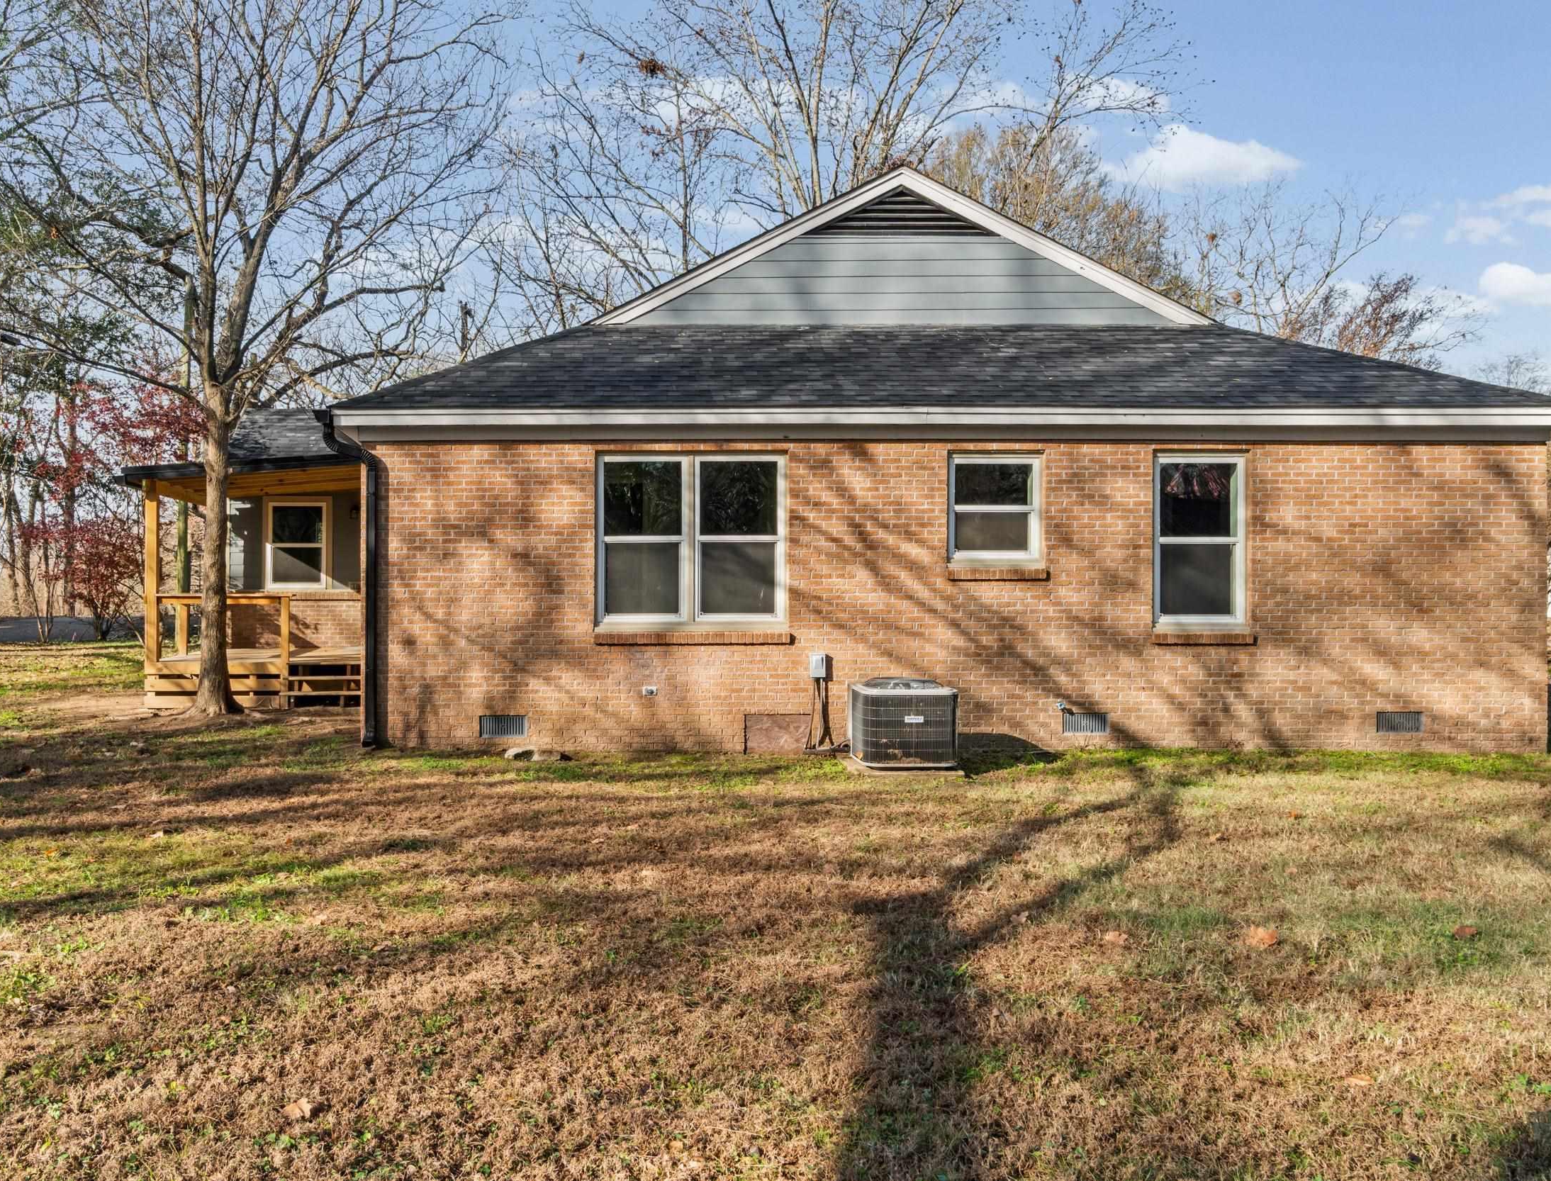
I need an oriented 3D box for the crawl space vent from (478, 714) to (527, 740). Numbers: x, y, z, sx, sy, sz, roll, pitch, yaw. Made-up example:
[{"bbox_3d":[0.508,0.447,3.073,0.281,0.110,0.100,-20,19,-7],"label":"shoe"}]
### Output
[{"bbox_3d":[-2.511,1.249,12.269,0.445,0.205,0.060,0,0,-1],"label":"crawl space vent"}]

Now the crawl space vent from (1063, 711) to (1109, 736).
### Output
[{"bbox_3d":[2.885,1.234,12.336,0.440,0.205,0.060,0,0,-1],"label":"crawl space vent"}]

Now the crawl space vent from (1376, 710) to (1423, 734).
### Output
[{"bbox_3d":[5.817,1.234,12.373,0.440,0.205,0.060,0,0,-1],"label":"crawl space vent"}]

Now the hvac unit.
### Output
[{"bbox_3d":[1.080,1.110,11.330,0.800,0.730,0.800,0,0,-5],"label":"hvac unit"}]

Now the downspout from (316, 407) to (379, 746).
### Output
[{"bbox_3d":[-3.900,-0.125,12.120,0.520,3.080,0.280,0,0,-1],"label":"downspout"}]

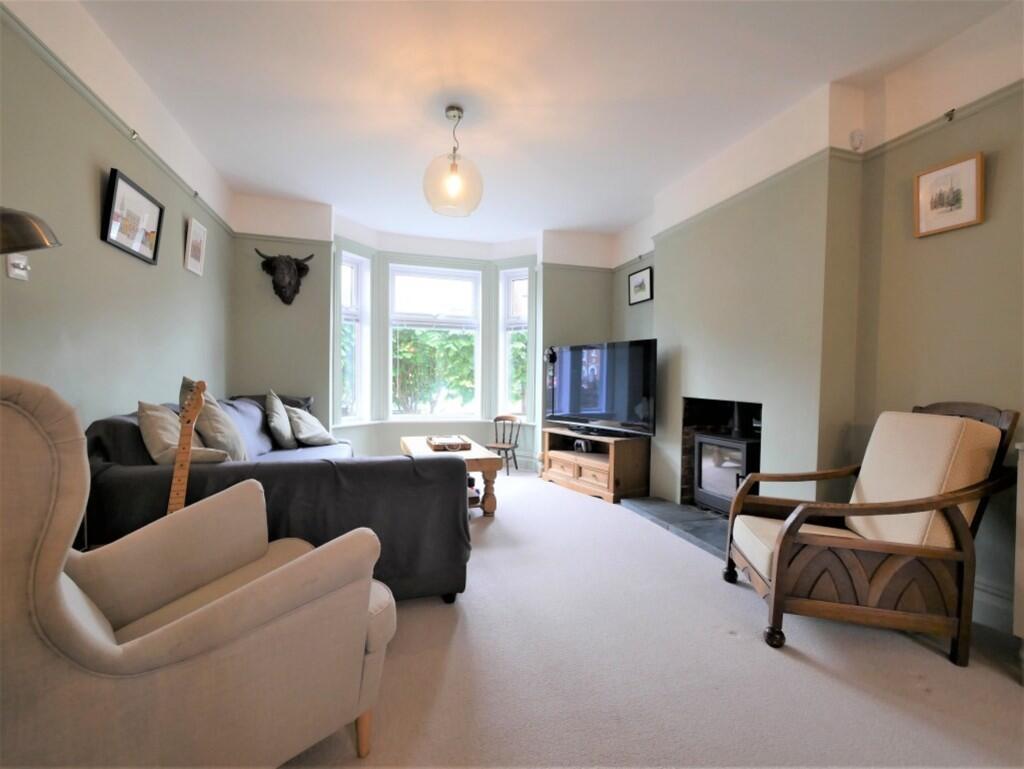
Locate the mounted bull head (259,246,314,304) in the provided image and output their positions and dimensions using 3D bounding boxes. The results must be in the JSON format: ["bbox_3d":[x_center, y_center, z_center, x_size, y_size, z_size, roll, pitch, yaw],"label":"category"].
[{"bbox_3d":[-1.882,-0.897,3.442,0.417,0.422,0.237,0,1,-18],"label":"mounted bull head"}]

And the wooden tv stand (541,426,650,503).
[{"bbox_3d":[0.769,0.710,3.930,0.479,0.516,0.898,0,1,-36],"label":"wooden tv stand"}]

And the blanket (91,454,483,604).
[{"bbox_3d":[-0.949,0.639,1.815,1.514,0.669,0.247,0,1,-14],"label":"blanket"}]

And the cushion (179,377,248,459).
[{"bbox_3d":[-1.469,0.198,2.045,0.149,0.464,0.443,-29,12,-20],"label":"cushion"}]

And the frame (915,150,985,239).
[{"bbox_3d":[1.933,-0.823,1.833,0.029,0.291,0.223,0,1,-18],"label":"frame"}]

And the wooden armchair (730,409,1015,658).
[{"bbox_3d":[1.438,0.541,1.776,0.834,0.943,0.603,1,1,10],"label":"wooden armchair"}]

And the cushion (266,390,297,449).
[{"bbox_3d":[-1.596,0.246,2.869,0.134,0.422,0.412,-19,8,-19],"label":"cushion"}]

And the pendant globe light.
[{"bbox_3d":[-0.326,-1.251,2.325,0.335,0.612,0.335,0,1,-18],"label":"pendant globe light"}]

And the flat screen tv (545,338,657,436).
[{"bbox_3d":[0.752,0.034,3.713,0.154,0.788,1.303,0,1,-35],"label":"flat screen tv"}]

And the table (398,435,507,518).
[{"bbox_3d":[-0.581,0.745,3.528,0.620,0.437,1.257,0,1,-18],"label":"table"}]

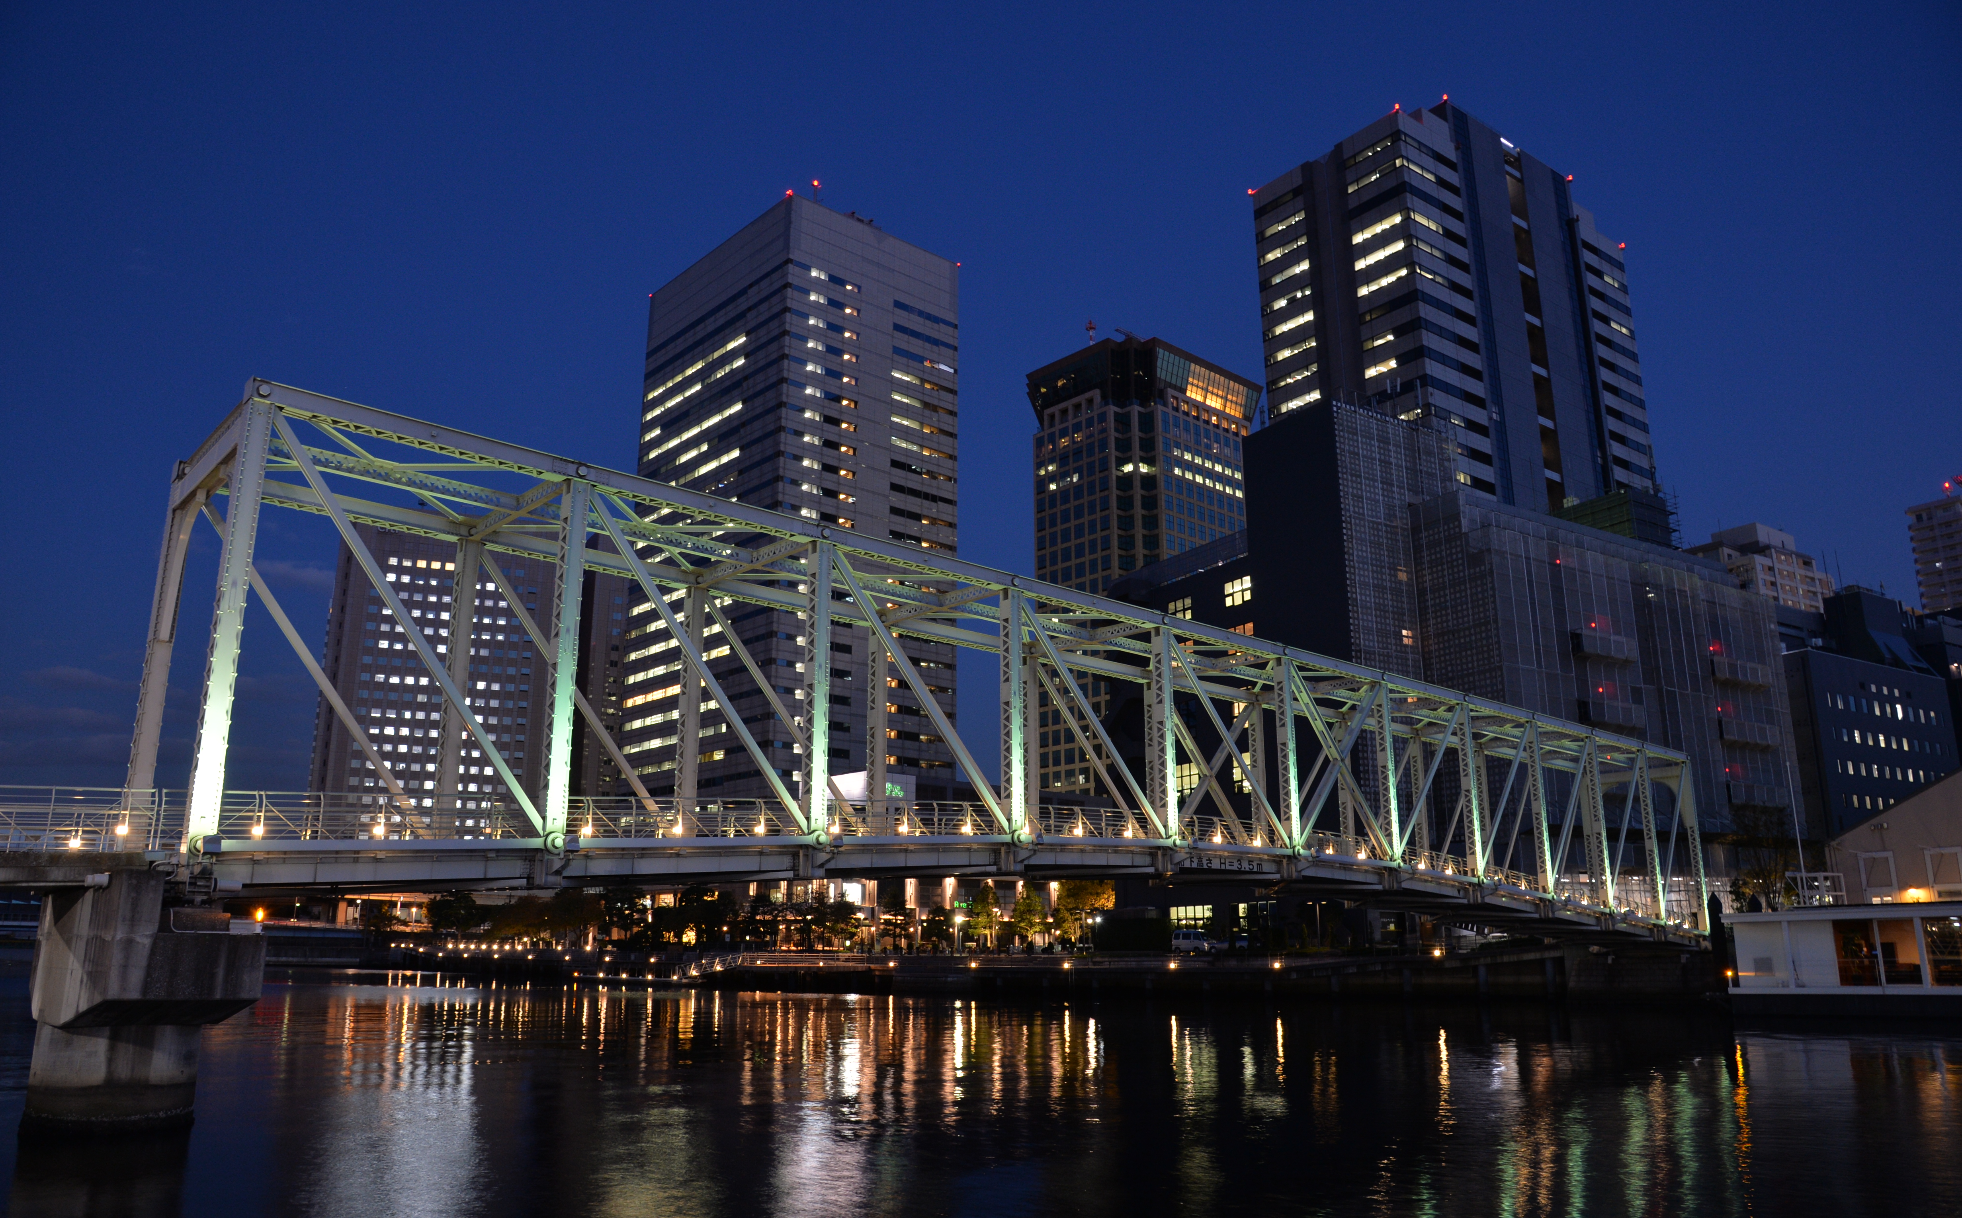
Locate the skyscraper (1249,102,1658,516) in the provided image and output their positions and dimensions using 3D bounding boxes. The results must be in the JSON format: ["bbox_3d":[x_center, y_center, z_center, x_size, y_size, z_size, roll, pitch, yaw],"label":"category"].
[{"bbox_3d":[73.834,-9.997,196.016,55.500,118.000,28.000,10,-18,-34],"label":"skyscraper"}]

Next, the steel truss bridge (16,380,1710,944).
[{"bbox_3d":[13.002,8.760,57.738,86.410,12.300,7.460,13,-20,-42],"label":"steel truss bridge"}]

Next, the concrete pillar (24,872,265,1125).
[{"bbox_3d":[-13.570,6.261,20.643,2.450,3.725,6.125,13,-20,-42],"label":"concrete pillar"}]

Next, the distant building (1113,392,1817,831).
[{"bbox_3d":[55.161,12.717,149.792,68.000,52.000,39.000,9,-17,-32],"label":"distant building"}]

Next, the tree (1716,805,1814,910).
[{"bbox_3d":[41.310,14.208,67.904,4.439,7.913,4.439,-8,-17,30],"label":"tree"}]

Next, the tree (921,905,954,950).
[{"bbox_3d":[-4.142,30.999,127.296,3.600,4.530,3.600,0,-14,0],"label":"tree"}]

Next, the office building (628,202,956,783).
[{"bbox_3d":[-31.017,-2.123,209.870,32.540,110.542,44.380,13,-19,-40],"label":"office building"}]

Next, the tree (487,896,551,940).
[{"bbox_3d":[-66.940,45.578,190.714,8.900,7.320,8.900,0,-14,0],"label":"tree"}]

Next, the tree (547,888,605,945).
[{"bbox_3d":[-48.868,37.225,156.929,6.555,7.152,6.555,5,-15,-16],"label":"tree"}]

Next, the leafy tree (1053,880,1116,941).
[{"bbox_3d":[10.361,30.654,132.538,6.200,7.320,6.200,0,-14,0],"label":"leafy tree"}]

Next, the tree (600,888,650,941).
[{"bbox_3d":[-46.325,40.463,171.362,6.400,8.220,6.400,0,-14,0],"label":"tree"}]

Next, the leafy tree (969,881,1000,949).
[{"bbox_3d":[0.243,25.095,106.289,2.635,5.595,2.635,0,-14,0],"label":"leafy tree"}]

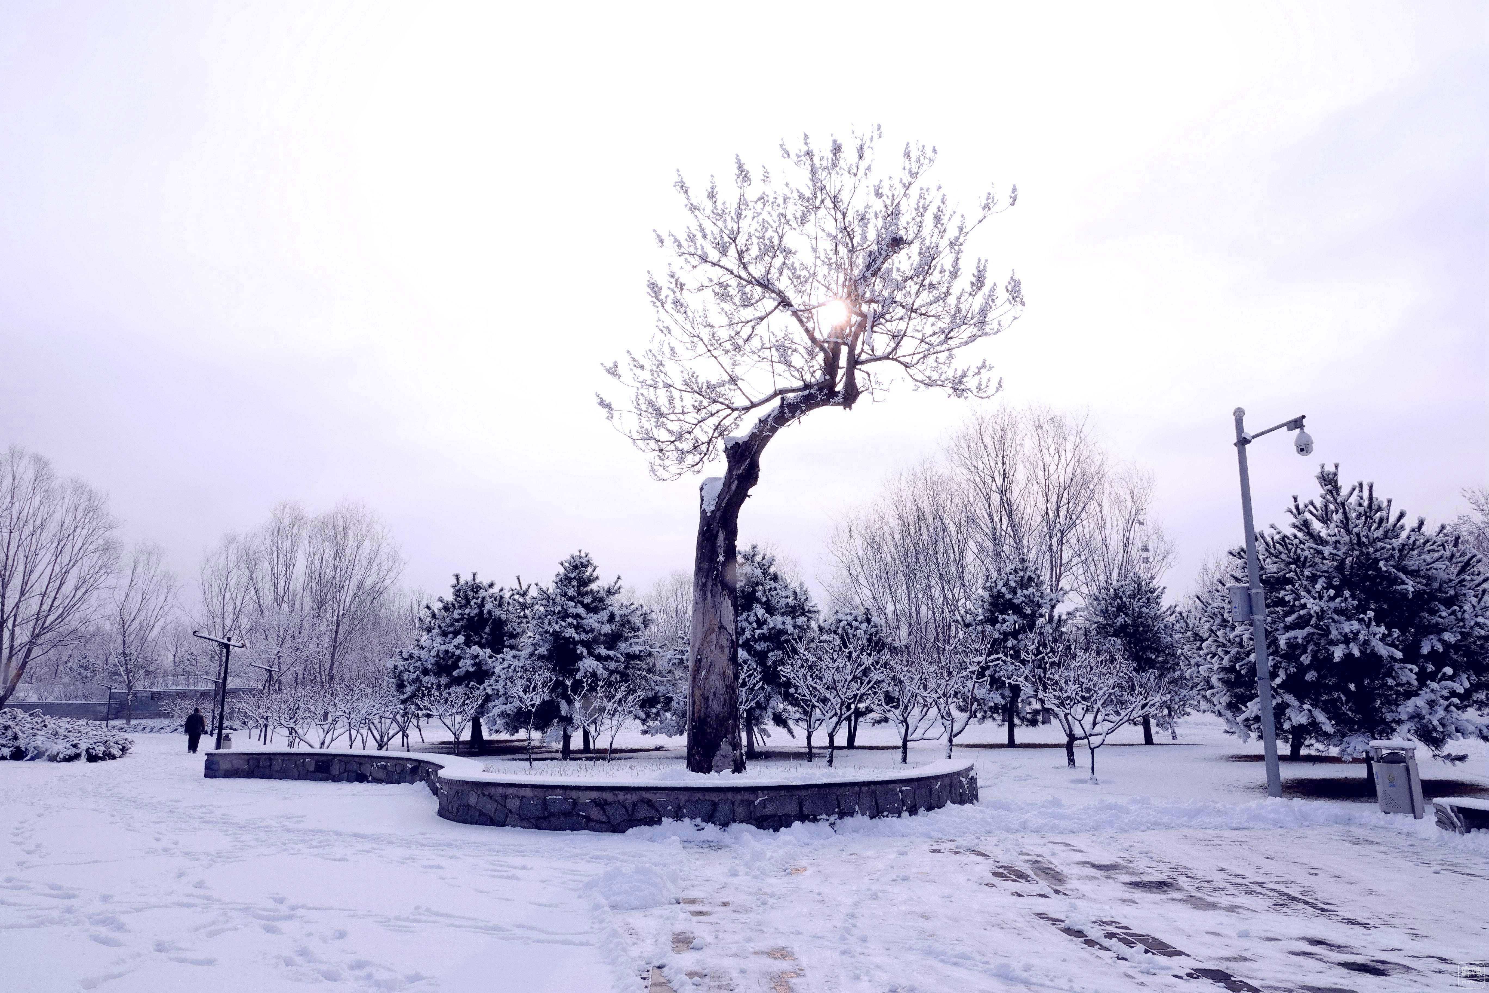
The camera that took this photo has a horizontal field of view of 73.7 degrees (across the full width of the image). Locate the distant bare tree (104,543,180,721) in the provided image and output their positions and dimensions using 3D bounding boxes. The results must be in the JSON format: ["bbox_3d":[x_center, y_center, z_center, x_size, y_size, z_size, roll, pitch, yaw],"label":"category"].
[{"bbox_3d":[-48.195,10.821,79.468,5.960,14.342,5.960,0,-12,0],"label":"distant bare tree"}]

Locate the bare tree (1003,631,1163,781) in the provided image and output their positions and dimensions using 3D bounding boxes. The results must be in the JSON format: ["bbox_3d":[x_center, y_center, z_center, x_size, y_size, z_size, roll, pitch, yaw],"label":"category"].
[{"bbox_3d":[6.152,3.795,18.073,2.922,2.654,2.776,0,-11,0],"label":"bare tree"}]

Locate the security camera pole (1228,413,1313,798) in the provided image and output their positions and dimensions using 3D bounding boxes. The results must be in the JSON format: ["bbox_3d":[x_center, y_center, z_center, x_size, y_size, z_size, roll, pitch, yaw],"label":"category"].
[{"bbox_3d":[8.082,1.432,14.934,0.550,6.093,1.350,4,-12,-20],"label":"security camera pole"}]

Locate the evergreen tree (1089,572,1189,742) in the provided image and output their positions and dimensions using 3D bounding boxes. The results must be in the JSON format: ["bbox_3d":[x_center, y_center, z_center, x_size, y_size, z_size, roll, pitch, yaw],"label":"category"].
[{"bbox_3d":[12.479,5.111,31.551,3.180,5.372,3.180,0,-12,0],"label":"evergreen tree"}]

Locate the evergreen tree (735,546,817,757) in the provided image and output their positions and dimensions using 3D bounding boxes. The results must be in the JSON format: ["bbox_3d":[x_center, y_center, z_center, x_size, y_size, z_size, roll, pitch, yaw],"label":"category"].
[{"bbox_3d":[0.260,4.004,26.064,3.177,5.503,3.177,0,-12,0],"label":"evergreen tree"}]

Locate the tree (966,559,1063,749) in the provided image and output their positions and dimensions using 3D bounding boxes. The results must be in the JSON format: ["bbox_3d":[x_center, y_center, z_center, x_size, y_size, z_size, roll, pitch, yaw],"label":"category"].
[{"bbox_3d":[7.842,4.486,28.853,2.738,5.350,2.738,0,-11,0],"label":"tree"}]

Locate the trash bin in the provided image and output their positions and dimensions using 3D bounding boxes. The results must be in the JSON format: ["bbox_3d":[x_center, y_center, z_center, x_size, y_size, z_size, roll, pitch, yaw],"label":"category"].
[{"bbox_3d":[8.475,3.680,12.903,0.360,0.978,0.500,8,-13,-34],"label":"trash bin"}]

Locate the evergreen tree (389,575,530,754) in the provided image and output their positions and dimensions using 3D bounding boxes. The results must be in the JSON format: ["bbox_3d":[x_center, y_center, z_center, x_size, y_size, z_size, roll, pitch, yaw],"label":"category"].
[{"bbox_3d":[-8.243,4.782,28.775,3.978,5.059,3.978,0,-11,0],"label":"evergreen tree"}]

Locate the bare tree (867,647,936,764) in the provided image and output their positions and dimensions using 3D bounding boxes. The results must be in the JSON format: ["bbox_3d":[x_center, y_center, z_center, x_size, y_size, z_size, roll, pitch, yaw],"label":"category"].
[{"bbox_3d":[3.343,4.403,21.052,1.575,2.464,1.530,0,-12,0],"label":"bare tree"}]

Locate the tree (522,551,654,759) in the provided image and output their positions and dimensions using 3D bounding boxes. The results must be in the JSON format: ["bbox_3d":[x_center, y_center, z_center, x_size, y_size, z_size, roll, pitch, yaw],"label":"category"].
[{"bbox_3d":[-3.879,3.890,24.620,3.288,5.105,3.288,0,-11,0],"label":"tree"}]

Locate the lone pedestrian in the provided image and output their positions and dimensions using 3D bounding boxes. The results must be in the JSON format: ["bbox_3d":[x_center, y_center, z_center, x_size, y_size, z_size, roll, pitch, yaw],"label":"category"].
[{"bbox_3d":[-20.006,8.531,36.167,0.700,1.663,0.430,2,-12,-11],"label":"lone pedestrian"}]

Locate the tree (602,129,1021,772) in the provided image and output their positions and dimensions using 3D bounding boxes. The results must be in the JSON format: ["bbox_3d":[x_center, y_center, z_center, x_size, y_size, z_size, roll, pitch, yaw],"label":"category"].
[{"bbox_3d":[1.016,-0.999,15.131,6.359,10.060,5.405,0,-11,0],"label":"tree"}]

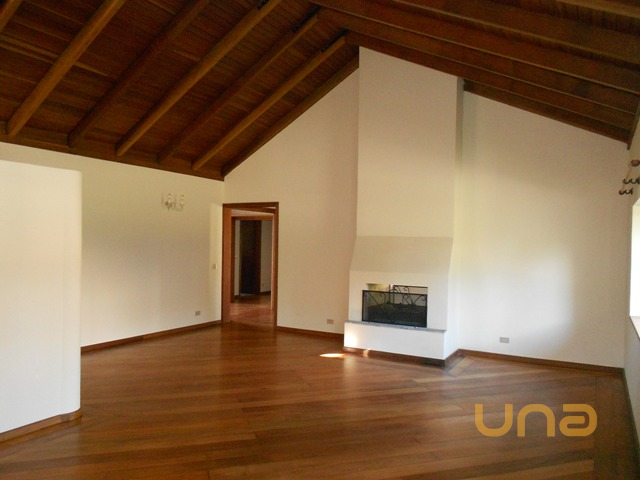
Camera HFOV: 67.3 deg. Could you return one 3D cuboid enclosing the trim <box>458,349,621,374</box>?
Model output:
[{"bbox_3d":[2.740,1.546,6.132,1.940,0.090,0.025,1,0,29],"label":"trim"}]

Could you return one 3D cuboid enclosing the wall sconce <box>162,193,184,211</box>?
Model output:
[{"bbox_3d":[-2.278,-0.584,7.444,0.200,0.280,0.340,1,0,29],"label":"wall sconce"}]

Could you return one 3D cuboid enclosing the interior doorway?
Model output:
[{"bbox_3d":[-1.198,0.447,8.391,1.200,2.175,0.160,1,0,29],"label":"interior doorway"}]

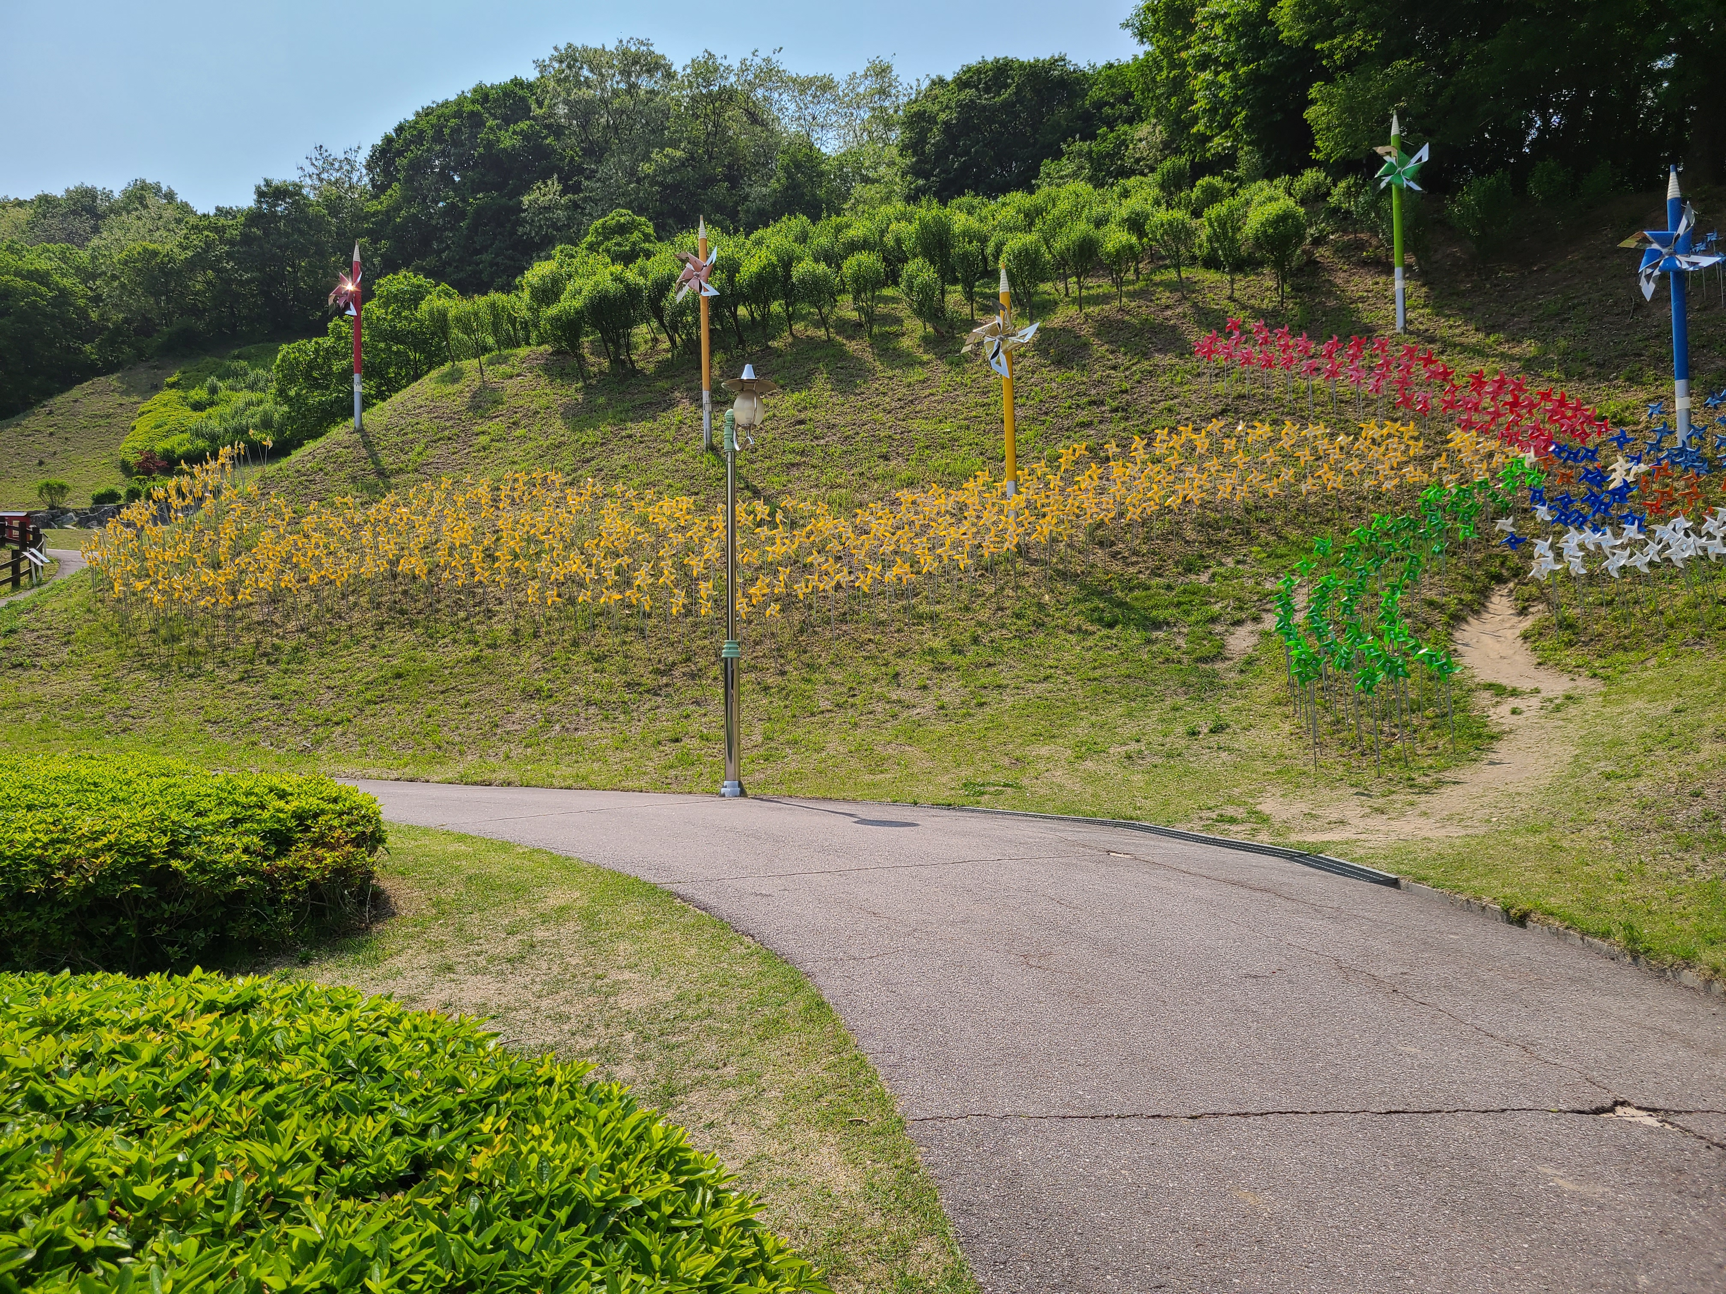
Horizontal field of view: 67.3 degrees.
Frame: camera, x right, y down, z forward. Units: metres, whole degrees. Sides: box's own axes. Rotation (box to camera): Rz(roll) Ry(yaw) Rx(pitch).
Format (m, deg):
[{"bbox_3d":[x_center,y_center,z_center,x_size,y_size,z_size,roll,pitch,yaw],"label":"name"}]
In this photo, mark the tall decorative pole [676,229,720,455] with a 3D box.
[{"bbox_3d":[-3.324,-6.347,26.300,1.000,4.730,0.500,-1,-1,18],"label":"tall decorative pole"}]

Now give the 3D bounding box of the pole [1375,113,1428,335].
[{"bbox_3d":[10.072,-7.949,24.300,1.030,4.150,0.500,-1,-1,14],"label":"pole"}]

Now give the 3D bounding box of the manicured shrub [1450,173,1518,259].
[{"bbox_3d":[14.099,-9.819,29.500,1.550,2.060,1.550,-1,-1,0],"label":"manicured shrub"}]

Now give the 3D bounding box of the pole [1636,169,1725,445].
[{"bbox_3d":[10.027,-4.161,16.000,1.250,3.540,0.500,-2,-1,38],"label":"pole"}]

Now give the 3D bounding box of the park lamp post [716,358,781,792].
[{"bbox_3d":[-1.233,-0.724,14.200,0.640,4.740,0.680,0,-1,-37],"label":"park lamp post"}]

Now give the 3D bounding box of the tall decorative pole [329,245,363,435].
[{"bbox_3d":[-11.508,-6.938,29.000,0.950,4.190,0.500,-1,-1,13],"label":"tall decorative pole"}]

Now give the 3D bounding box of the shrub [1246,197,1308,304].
[{"bbox_3d":[9.371,-8.930,29.300,1.400,2.410,1.400,-1,-1,0],"label":"shrub"}]

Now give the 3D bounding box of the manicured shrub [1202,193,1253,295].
[{"bbox_3d":[8.638,-9.500,30.700,1.200,2.430,1.200,-1,-1,0],"label":"manicured shrub"}]

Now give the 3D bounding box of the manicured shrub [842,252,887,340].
[{"bbox_3d":[0.017,-8.922,32.800,1.100,2.180,1.100,-1,-1,0],"label":"manicured shrub"}]

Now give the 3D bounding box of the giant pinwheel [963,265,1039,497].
[{"bbox_3d":[2.239,-4.013,20.800,1.200,4.280,0.500,-1,-1,22],"label":"giant pinwheel"}]

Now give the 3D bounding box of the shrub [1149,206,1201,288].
[{"bbox_3d":[7.567,-9.678,31.700,1.250,2.180,1.250,-1,-1,0],"label":"shrub"}]

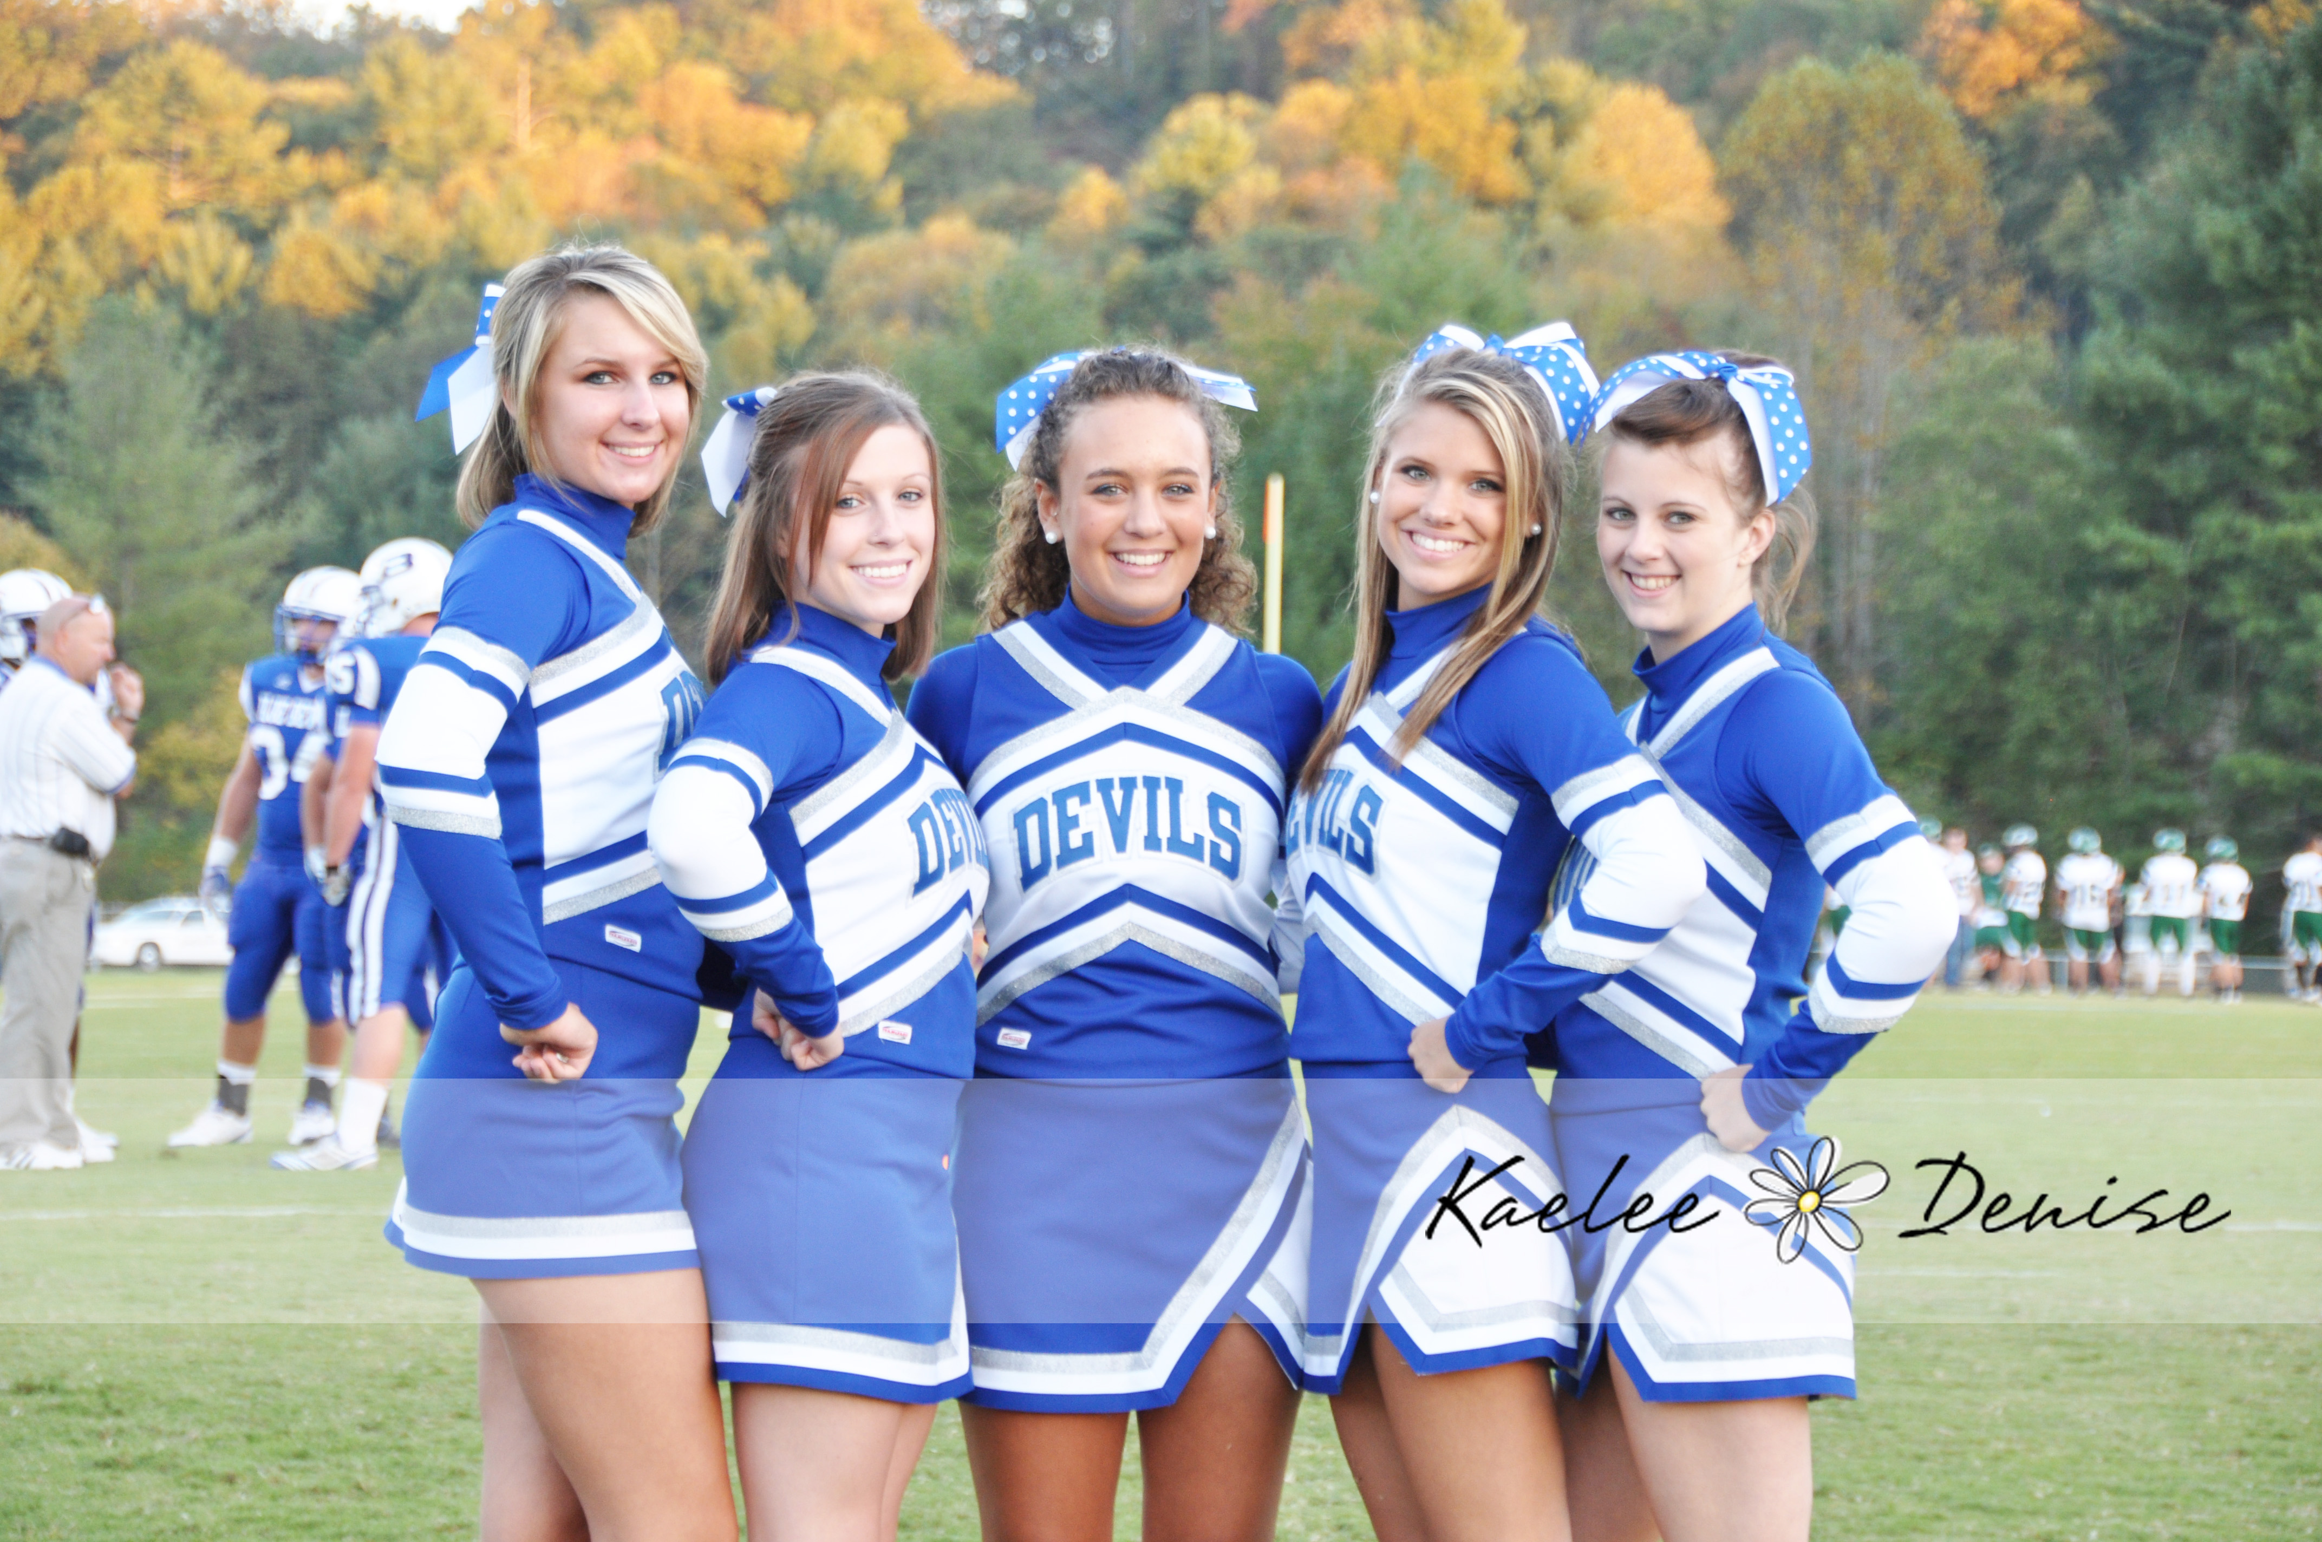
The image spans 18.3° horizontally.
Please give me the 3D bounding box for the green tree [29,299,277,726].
[{"bbox_3d":[-25.051,-4.254,180.000,6.600,15.071,6.600,1,-1,0],"label":"green tree"}]

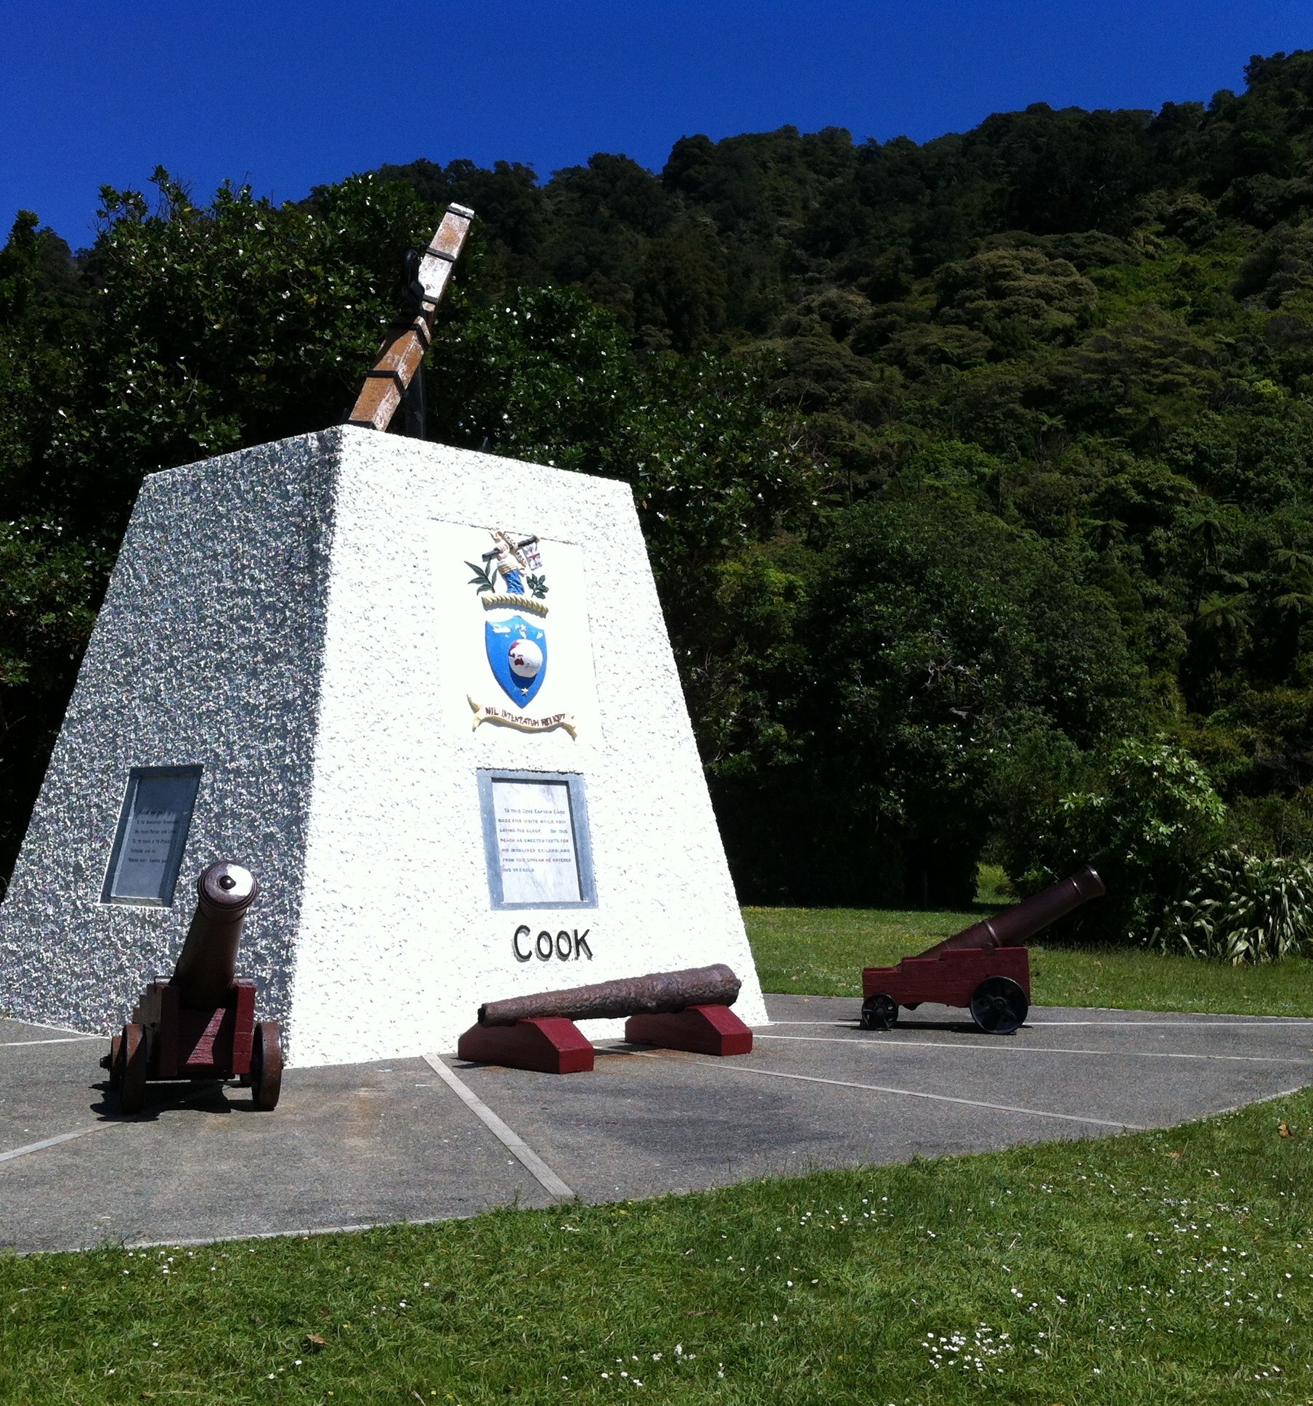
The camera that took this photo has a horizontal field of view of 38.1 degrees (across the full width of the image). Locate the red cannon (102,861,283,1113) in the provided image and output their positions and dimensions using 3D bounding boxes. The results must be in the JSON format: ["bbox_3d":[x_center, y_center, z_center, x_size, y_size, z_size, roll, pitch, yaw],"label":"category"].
[{"bbox_3d":[-2.484,1.522,10.347,0.820,1.346,1.901,3,-4,-21],"label":"red cannon"}]

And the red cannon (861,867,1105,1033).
[{"bbox_3d":[2.748,2.018,15.810,1.983,1.386,0.815,0,-4,20],"label":"red cannon"}]

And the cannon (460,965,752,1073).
[{"bbox_3d":[-0.262,2.187,13.444,2.487,0.611,1.060,5,-5,-44],"label":"cannon"}]

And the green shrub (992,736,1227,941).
[{"bbox_3d":[6.697,2.054,28.040,3.500,3.100,3.000,0,-4,13],"label":"green shrub"}]

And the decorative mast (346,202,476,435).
[{"bbox_3d":[-1.872,-3.046,14.850,0.270,2.277,0.270,17,-26,1],"label":"decorative mast"}]

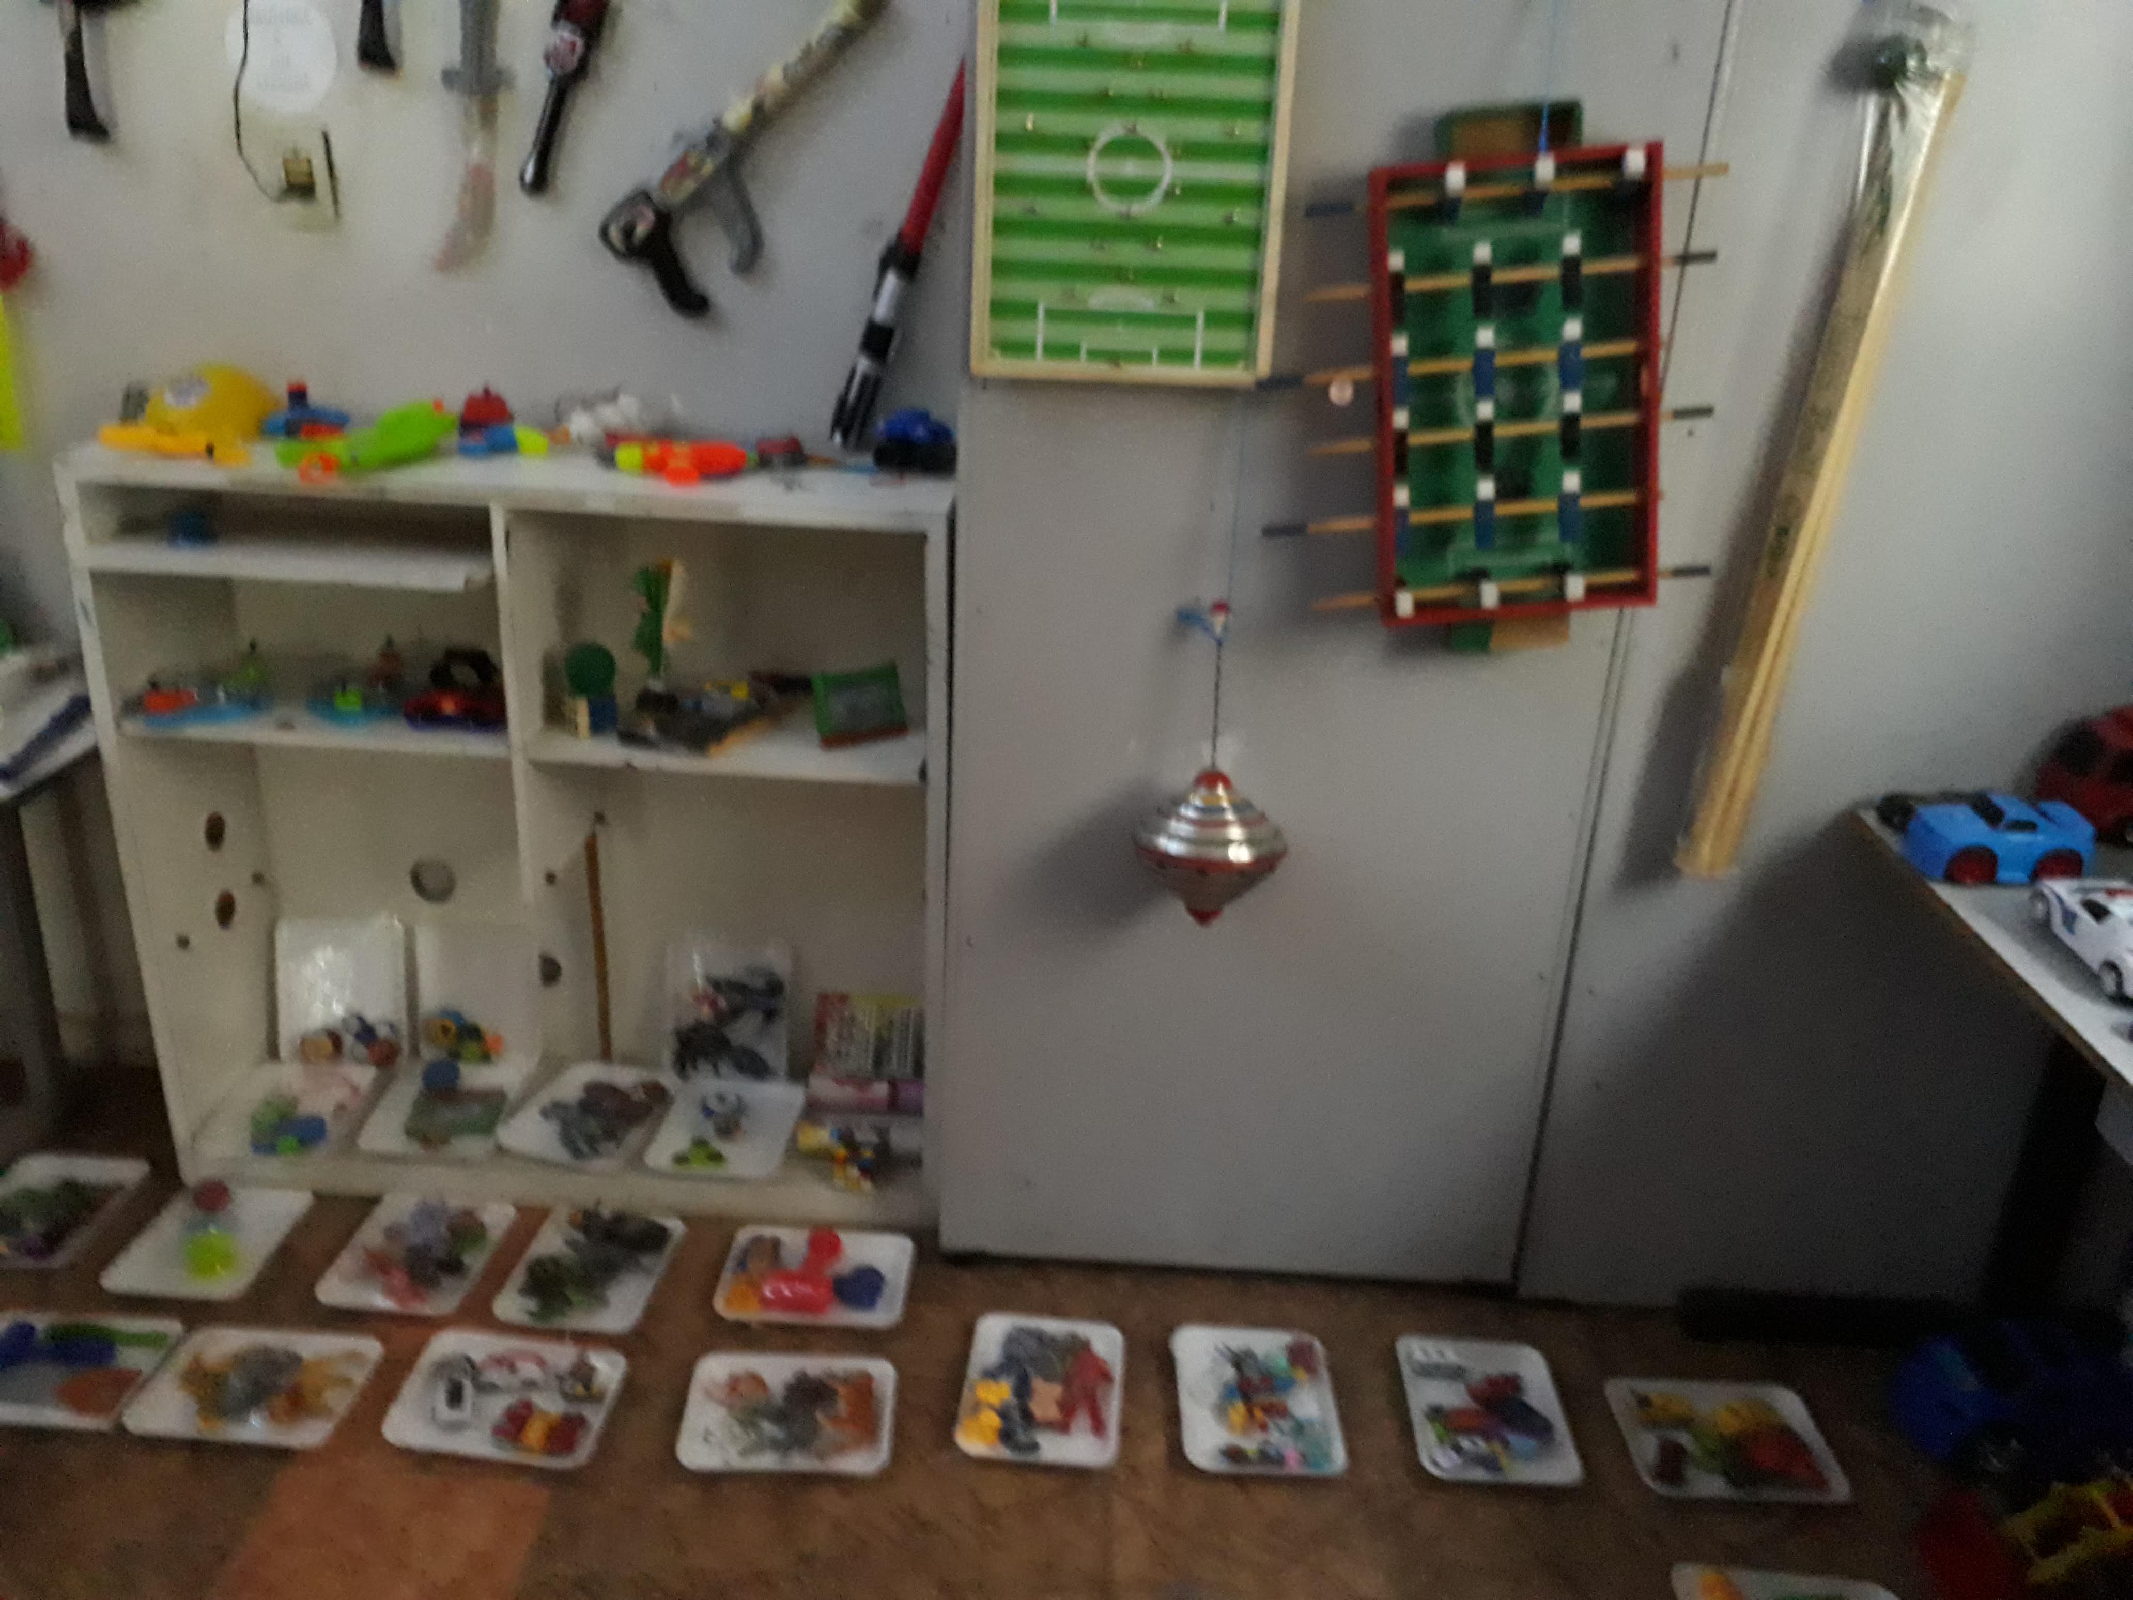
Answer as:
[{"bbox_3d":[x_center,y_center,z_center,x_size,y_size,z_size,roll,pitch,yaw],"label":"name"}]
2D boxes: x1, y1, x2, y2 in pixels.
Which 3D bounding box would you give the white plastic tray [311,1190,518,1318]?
[{"bbox_3d":[-0.833,0.590,2.141,0.182,0.024,0.235,4,22,2],"label":"white plastic tray"}]

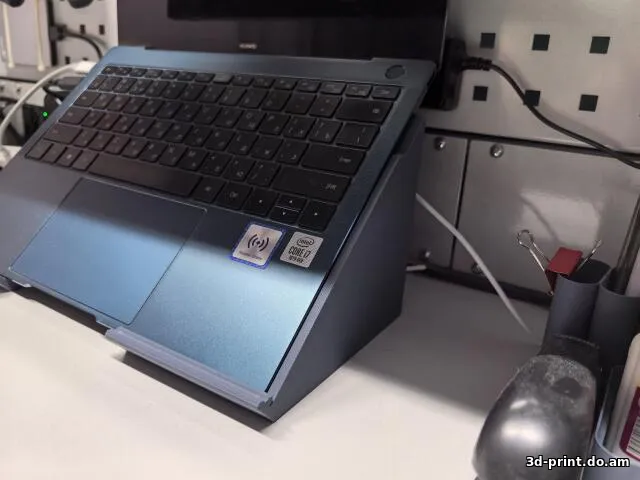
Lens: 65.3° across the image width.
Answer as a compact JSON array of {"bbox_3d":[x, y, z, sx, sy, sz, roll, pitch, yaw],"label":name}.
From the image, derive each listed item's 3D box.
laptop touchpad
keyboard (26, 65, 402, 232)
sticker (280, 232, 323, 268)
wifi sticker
[{"bbox_3d":[-0.128,0.001,0.295,0.115,0.002,0.074,15,64,29],"label":"laptop touchpad"},{"bbox_3d":[-0.086,-0.073,0.329,0.266,0.005,0.102,15,64,29],"label":"keyboard"},{"bbox_3d":[-0.009,0.005,0.244,0.016,0.001,0.017,15,64,29],"label":"sticker"},{"bbox_3d":[-0.031,0.003,0.254,0.023,0.001,0.023,15,64,29],"label":"wifi sticker"}]

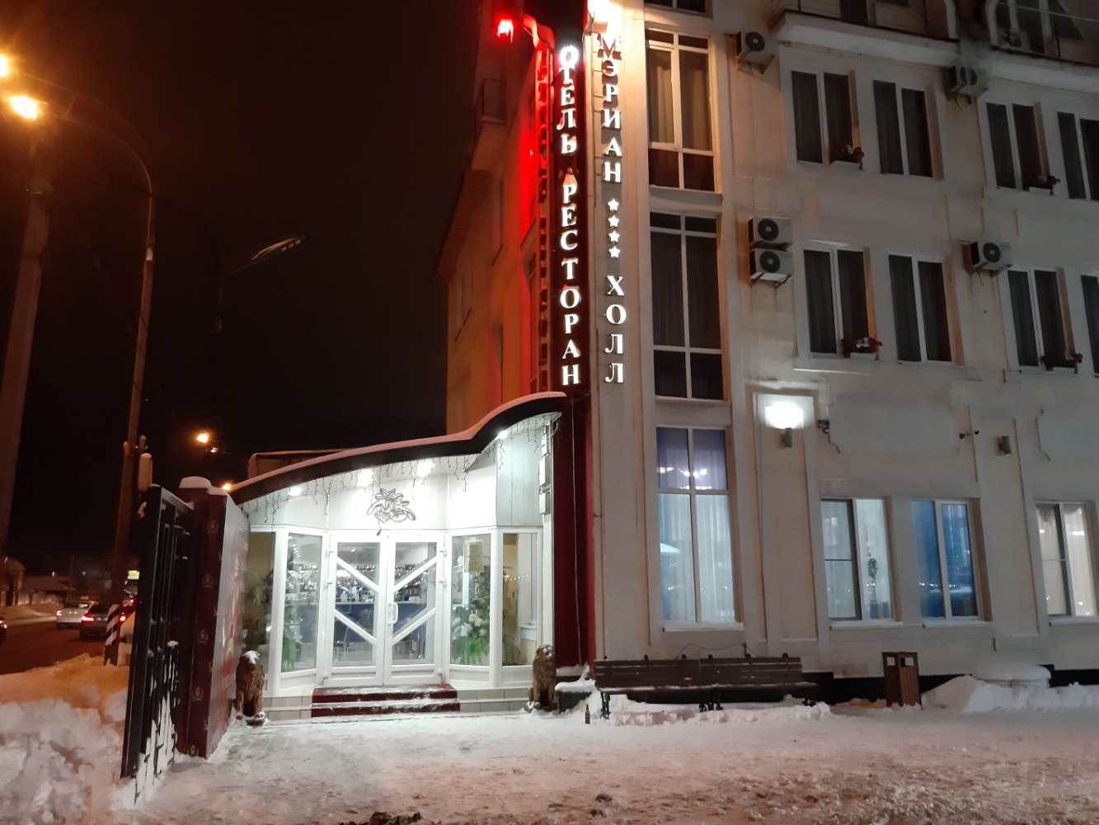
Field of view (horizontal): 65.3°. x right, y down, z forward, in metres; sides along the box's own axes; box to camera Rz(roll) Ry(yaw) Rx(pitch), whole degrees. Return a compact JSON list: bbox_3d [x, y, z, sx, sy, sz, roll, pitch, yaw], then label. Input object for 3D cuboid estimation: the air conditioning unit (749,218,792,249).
[{"bbox_3d":[3.586,-2.913,13.971,0.694,0.416,0.240,3,-12,-14],"label":"air conditioning unit"}]

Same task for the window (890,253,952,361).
[{"bbox_3d":[6.495,-1.804,15.017,1.132,1.919,0.150,3,-12,-14],"label":"window"}]

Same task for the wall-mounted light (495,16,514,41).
[{"bbox_3d":[-0.747,-6.449,14.430,0.310,0.370,0.260,-1,-12,5],"label":"wall-mounted light"}]

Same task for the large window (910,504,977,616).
[{"bbox_3d":[6.469,2.409,14.038,1.200,1.880,0.150,3,-12,-14],"label":"large window"}]

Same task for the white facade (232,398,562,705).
[{"bbox_3d":[-2.083,1.862,12.138,4.356,4.214,1.400,3,-12,-14],"label":"white facade"}]

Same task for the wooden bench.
[{"bbox_3d":[2.178,3.775,11.898,3.080,0.800,0.620,2,-12,-10],"label":"wooden bench"}]

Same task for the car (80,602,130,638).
[{"bbox_3d":[-19.245,8.913,37.003,1.780,1.470,4.500,6,-13,-26],"label":"car"}]

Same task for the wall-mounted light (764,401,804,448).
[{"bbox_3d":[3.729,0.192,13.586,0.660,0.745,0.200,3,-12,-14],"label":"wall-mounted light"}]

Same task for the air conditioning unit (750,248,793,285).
[{"bbox_3d":[3.581,-2.376,13.862,0.677,0.410,0.240,3,-12,-14],"label":"air conditioning unit"}]

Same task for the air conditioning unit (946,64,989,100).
[{"bbox_3d":[7.670,-6.013,15.690,0.690,0.470,0.270,3,-12,-14],"label":"air conditioning unit"}]

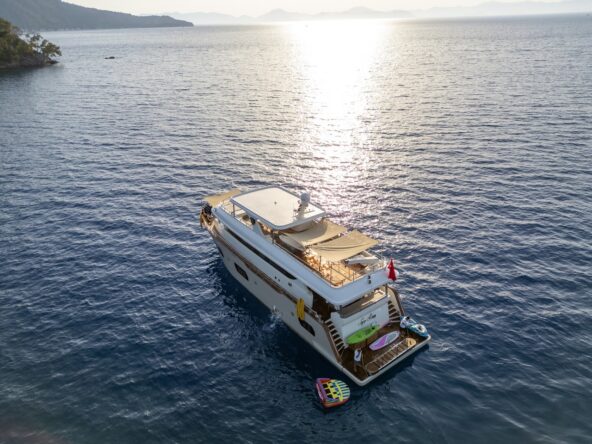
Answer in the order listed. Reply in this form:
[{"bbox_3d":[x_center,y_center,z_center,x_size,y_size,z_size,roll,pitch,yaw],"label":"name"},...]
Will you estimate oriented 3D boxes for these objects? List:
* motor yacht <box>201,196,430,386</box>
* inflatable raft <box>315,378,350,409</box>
[{"bbox_3d":[-1.147,1.610,37.098,7.570,8.900,27.830,-19,31,-32],"label":"motor yacht"},{"bbox_3d":[2.499,11.049,26.836,2.050,0.600,2.200,-7,26,-11],"label":"inflatable raft"}]

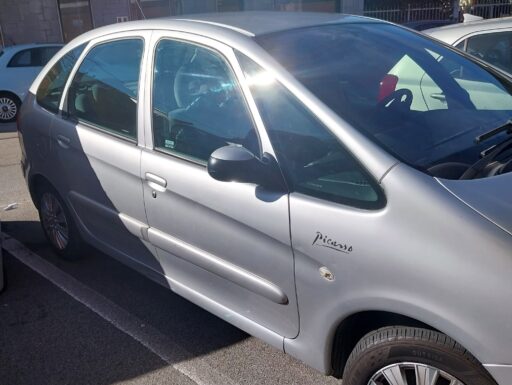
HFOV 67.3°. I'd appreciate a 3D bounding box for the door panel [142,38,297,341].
[{"bbox_3d":[-0.144,-0.093,1.696,0.965,1.205,0.255,15,21,38],"label":"door panel"}]

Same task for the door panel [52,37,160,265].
[{"bbox_3d":[-0.886,-0.297,2.306,1.215,1.215,0.265,15,21,38],"label":"door panel"}]

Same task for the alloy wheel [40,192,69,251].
[{"bbox_3d":[-1.462,0.199,2.933,0.431,0.431,0.167,15,21,38],"label":"alloy wheel"}]

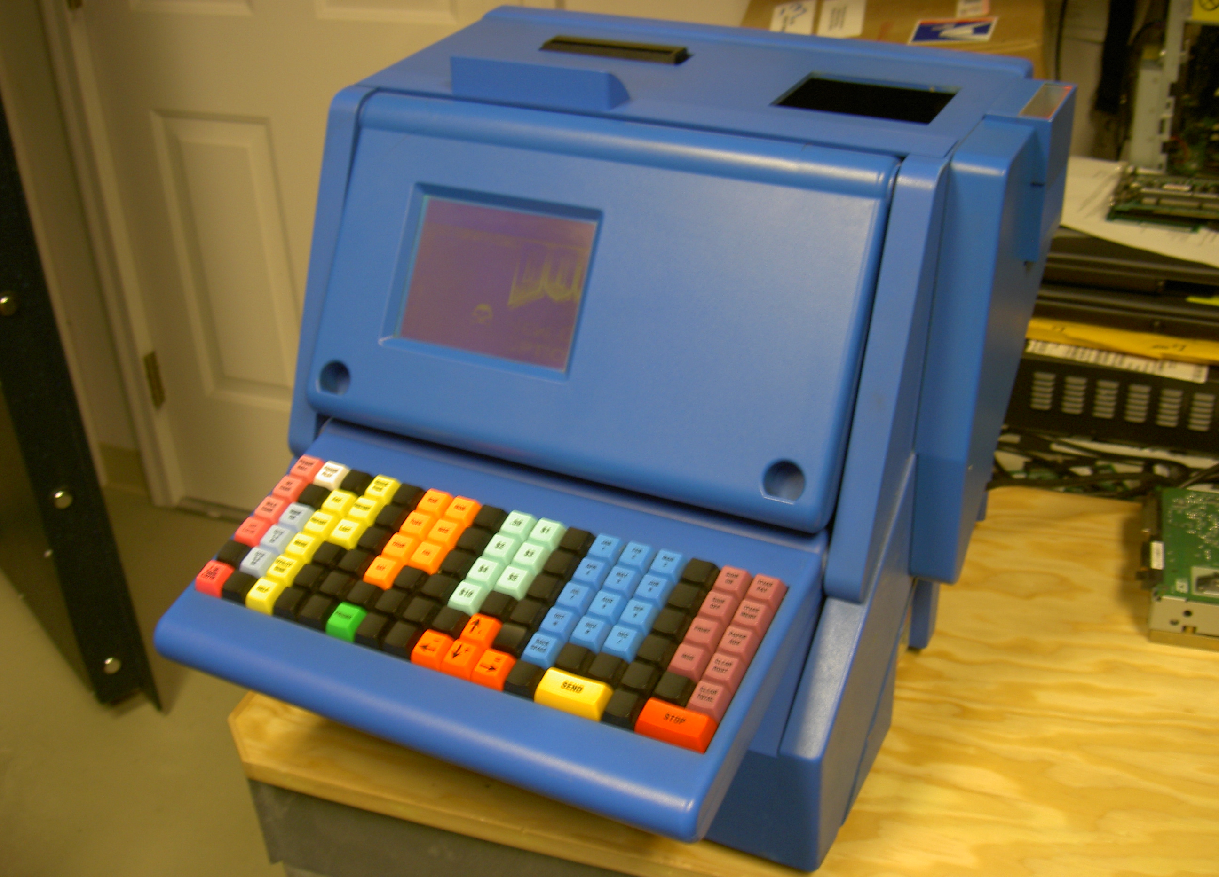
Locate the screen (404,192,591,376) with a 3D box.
[{"bbox_3d":[-0.067,-0.094,0.827,0.117,0.088,0.012,13,2,24],"label":"screen"}]

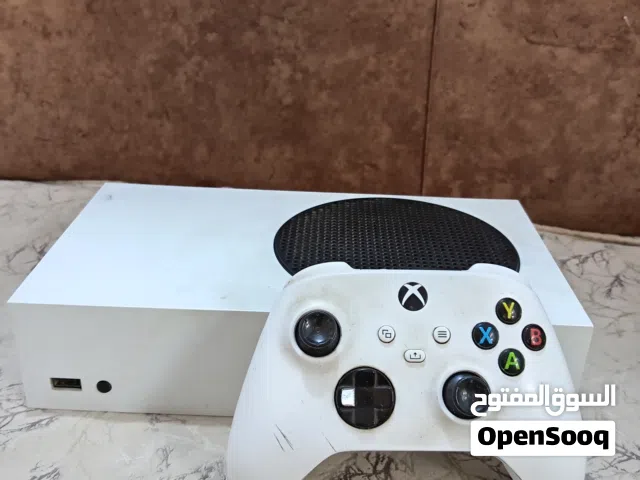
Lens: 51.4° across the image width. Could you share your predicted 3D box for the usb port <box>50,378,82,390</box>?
[{"bbox_3d":[-0.127,0.071,0.337,0.015,0.007,0.006,2,27,0],"label":"usb port"}]

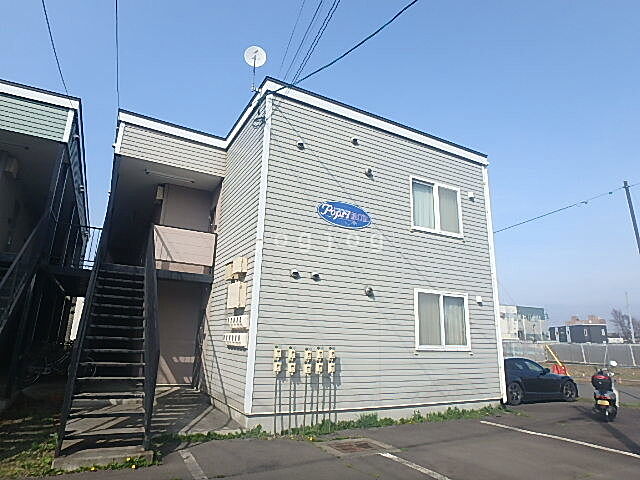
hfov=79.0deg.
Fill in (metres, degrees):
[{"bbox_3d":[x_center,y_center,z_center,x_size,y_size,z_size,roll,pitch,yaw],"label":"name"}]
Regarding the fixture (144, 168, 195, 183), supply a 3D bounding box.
[{"bbox_3d":[-4.008,-1.706,10.437,1.260,0.100,0.100,9,-16,-27],"label":"fixture"}]

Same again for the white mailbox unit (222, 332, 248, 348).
[{"bbox_3d":[-1.629,1.920,7.458,0.140,0.250,1.160,9,-16,-27],"label":"white mailbox unit"}]

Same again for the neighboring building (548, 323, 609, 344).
[{"bbox_3d":[53.760,20.758,79.971,6.500,5.925,7.600,9,-16,-27],"label":"neighboring building"}]

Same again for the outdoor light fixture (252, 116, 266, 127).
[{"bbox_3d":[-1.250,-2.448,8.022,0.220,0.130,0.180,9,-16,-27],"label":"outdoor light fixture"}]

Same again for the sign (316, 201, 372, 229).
[{"bbox_3d":[0.547,-0.533,8.270,1.384,0.570,0.050,9,-16,-27],"label":"sign"}]

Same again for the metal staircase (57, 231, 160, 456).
[{"bbox_3d":[-3.562,1.136,7.017,1.050,4.000,3.950,9,-16,-27],"label":"metal staircase"}]

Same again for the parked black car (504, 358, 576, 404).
[{"bbox_3d":[6.553,4.566,12.843,4.430,1.340,1.770,9,-16,-26],"label":"parked black car"}]

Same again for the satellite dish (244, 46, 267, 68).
[{"bbox_3d":[-1.353,-3.828,8.144,0.460,0.460,0.280,4,-14,-11],"label":"satellite dish"}]

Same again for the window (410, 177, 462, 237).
[{"bbox_3d":[2.919,-0.785,9.649,1.701,1.370,0.100,9,-16,-27],"label":"window"}]

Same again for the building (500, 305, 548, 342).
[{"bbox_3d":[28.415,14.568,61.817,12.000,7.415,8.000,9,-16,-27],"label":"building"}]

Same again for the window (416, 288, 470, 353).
[{"bbox_3d":[2.913,1.897,9.121,1.710,1.380,0.100,9,-16,-27],"label":"window"}]

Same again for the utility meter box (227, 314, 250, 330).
[{"bbox_3d":[-1.582,1.609,7.517,0.135,0.250,0.930,9,-16,-27],"label":"utility meter box"}]

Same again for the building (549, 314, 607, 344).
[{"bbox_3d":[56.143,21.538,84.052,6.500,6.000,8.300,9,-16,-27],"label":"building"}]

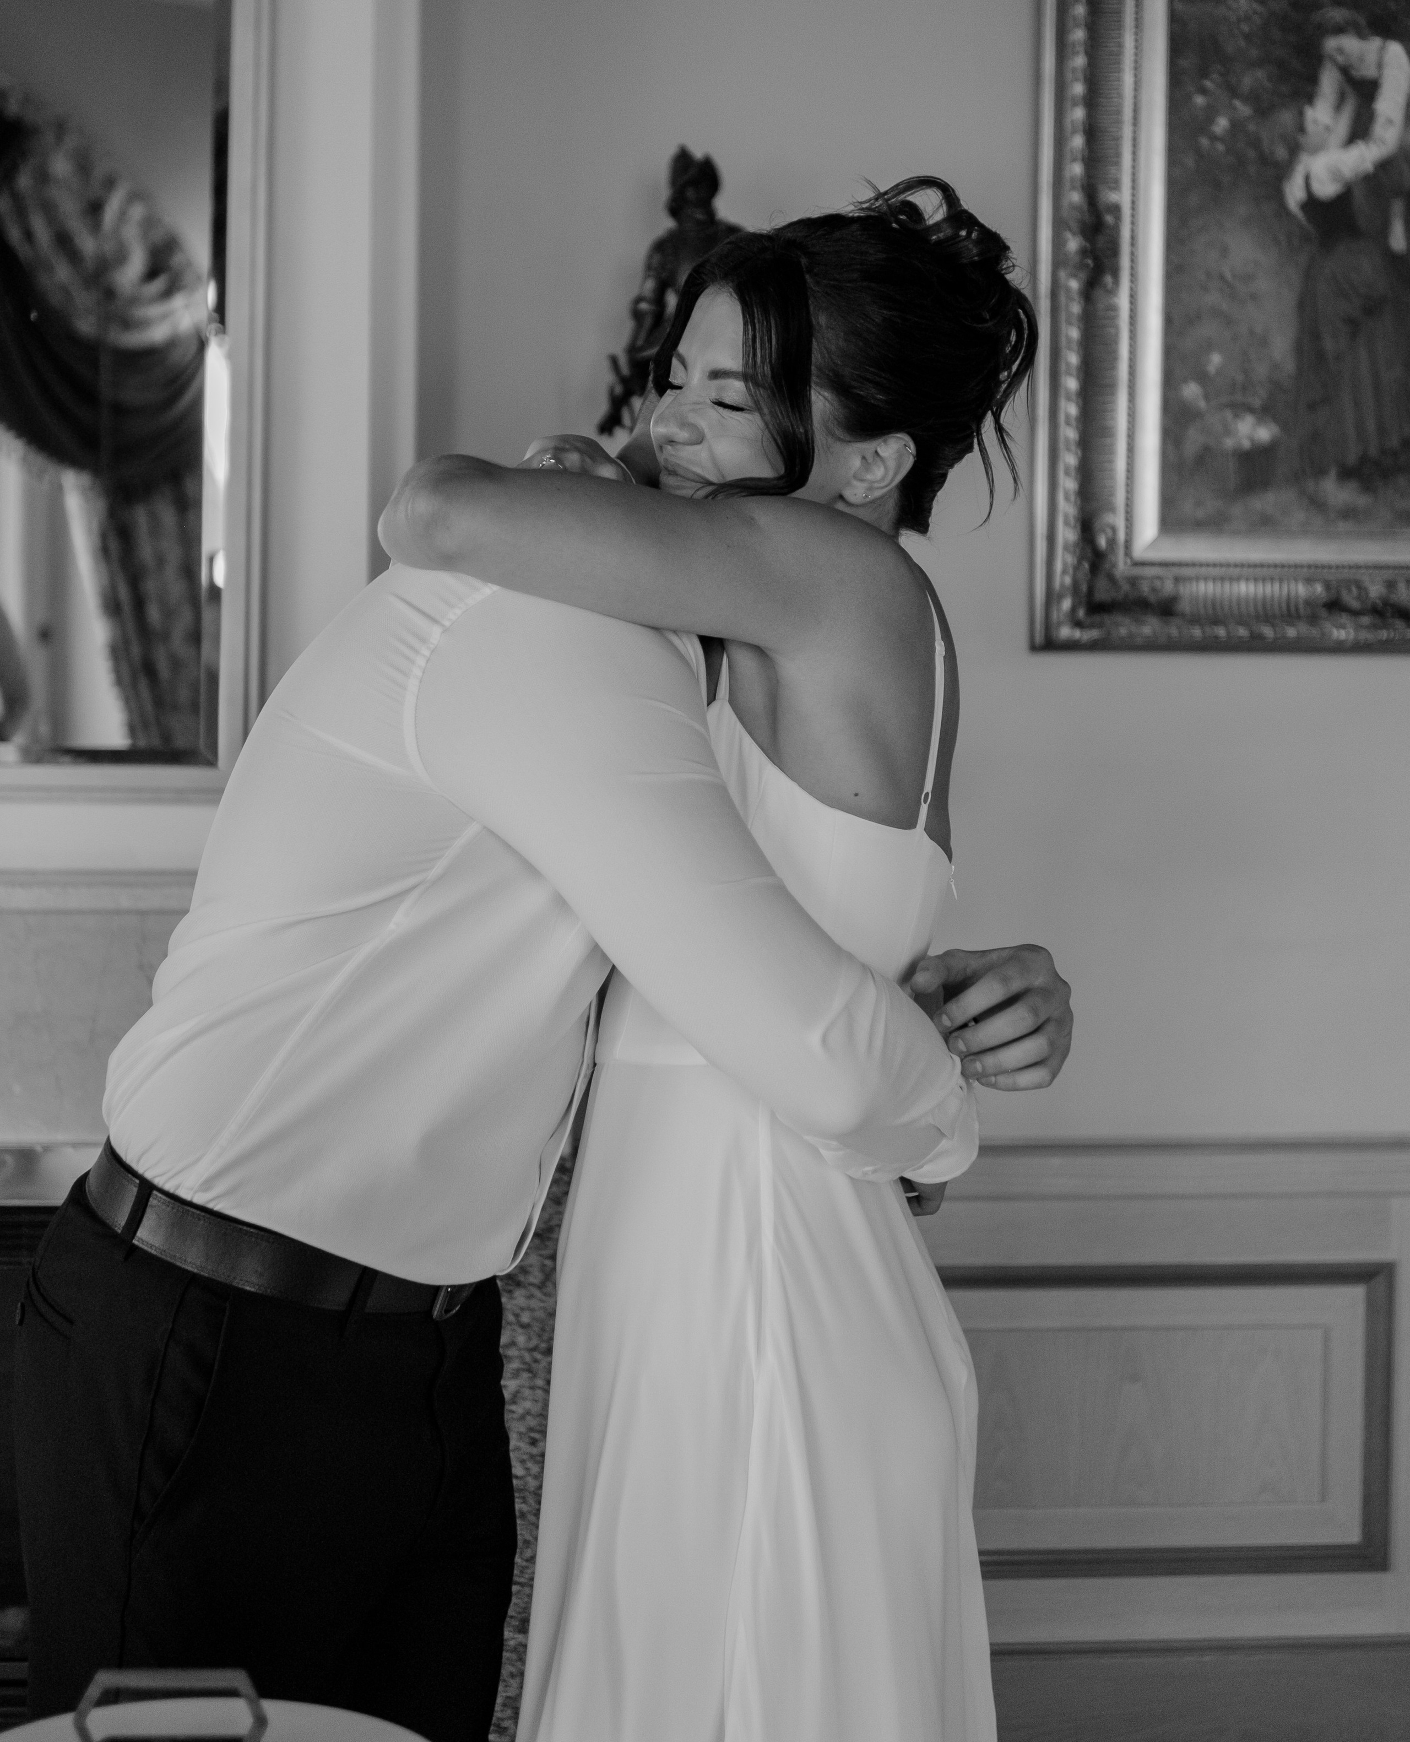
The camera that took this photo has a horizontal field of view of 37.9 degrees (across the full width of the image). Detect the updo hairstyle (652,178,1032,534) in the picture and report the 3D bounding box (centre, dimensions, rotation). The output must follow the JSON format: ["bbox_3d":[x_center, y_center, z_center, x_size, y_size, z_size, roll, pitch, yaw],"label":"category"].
[{"bbox_3d":[0.108,-0.362,1.415,0.265,0.245,0.190,1,7,-37],"label":"updo hairstyle"}]

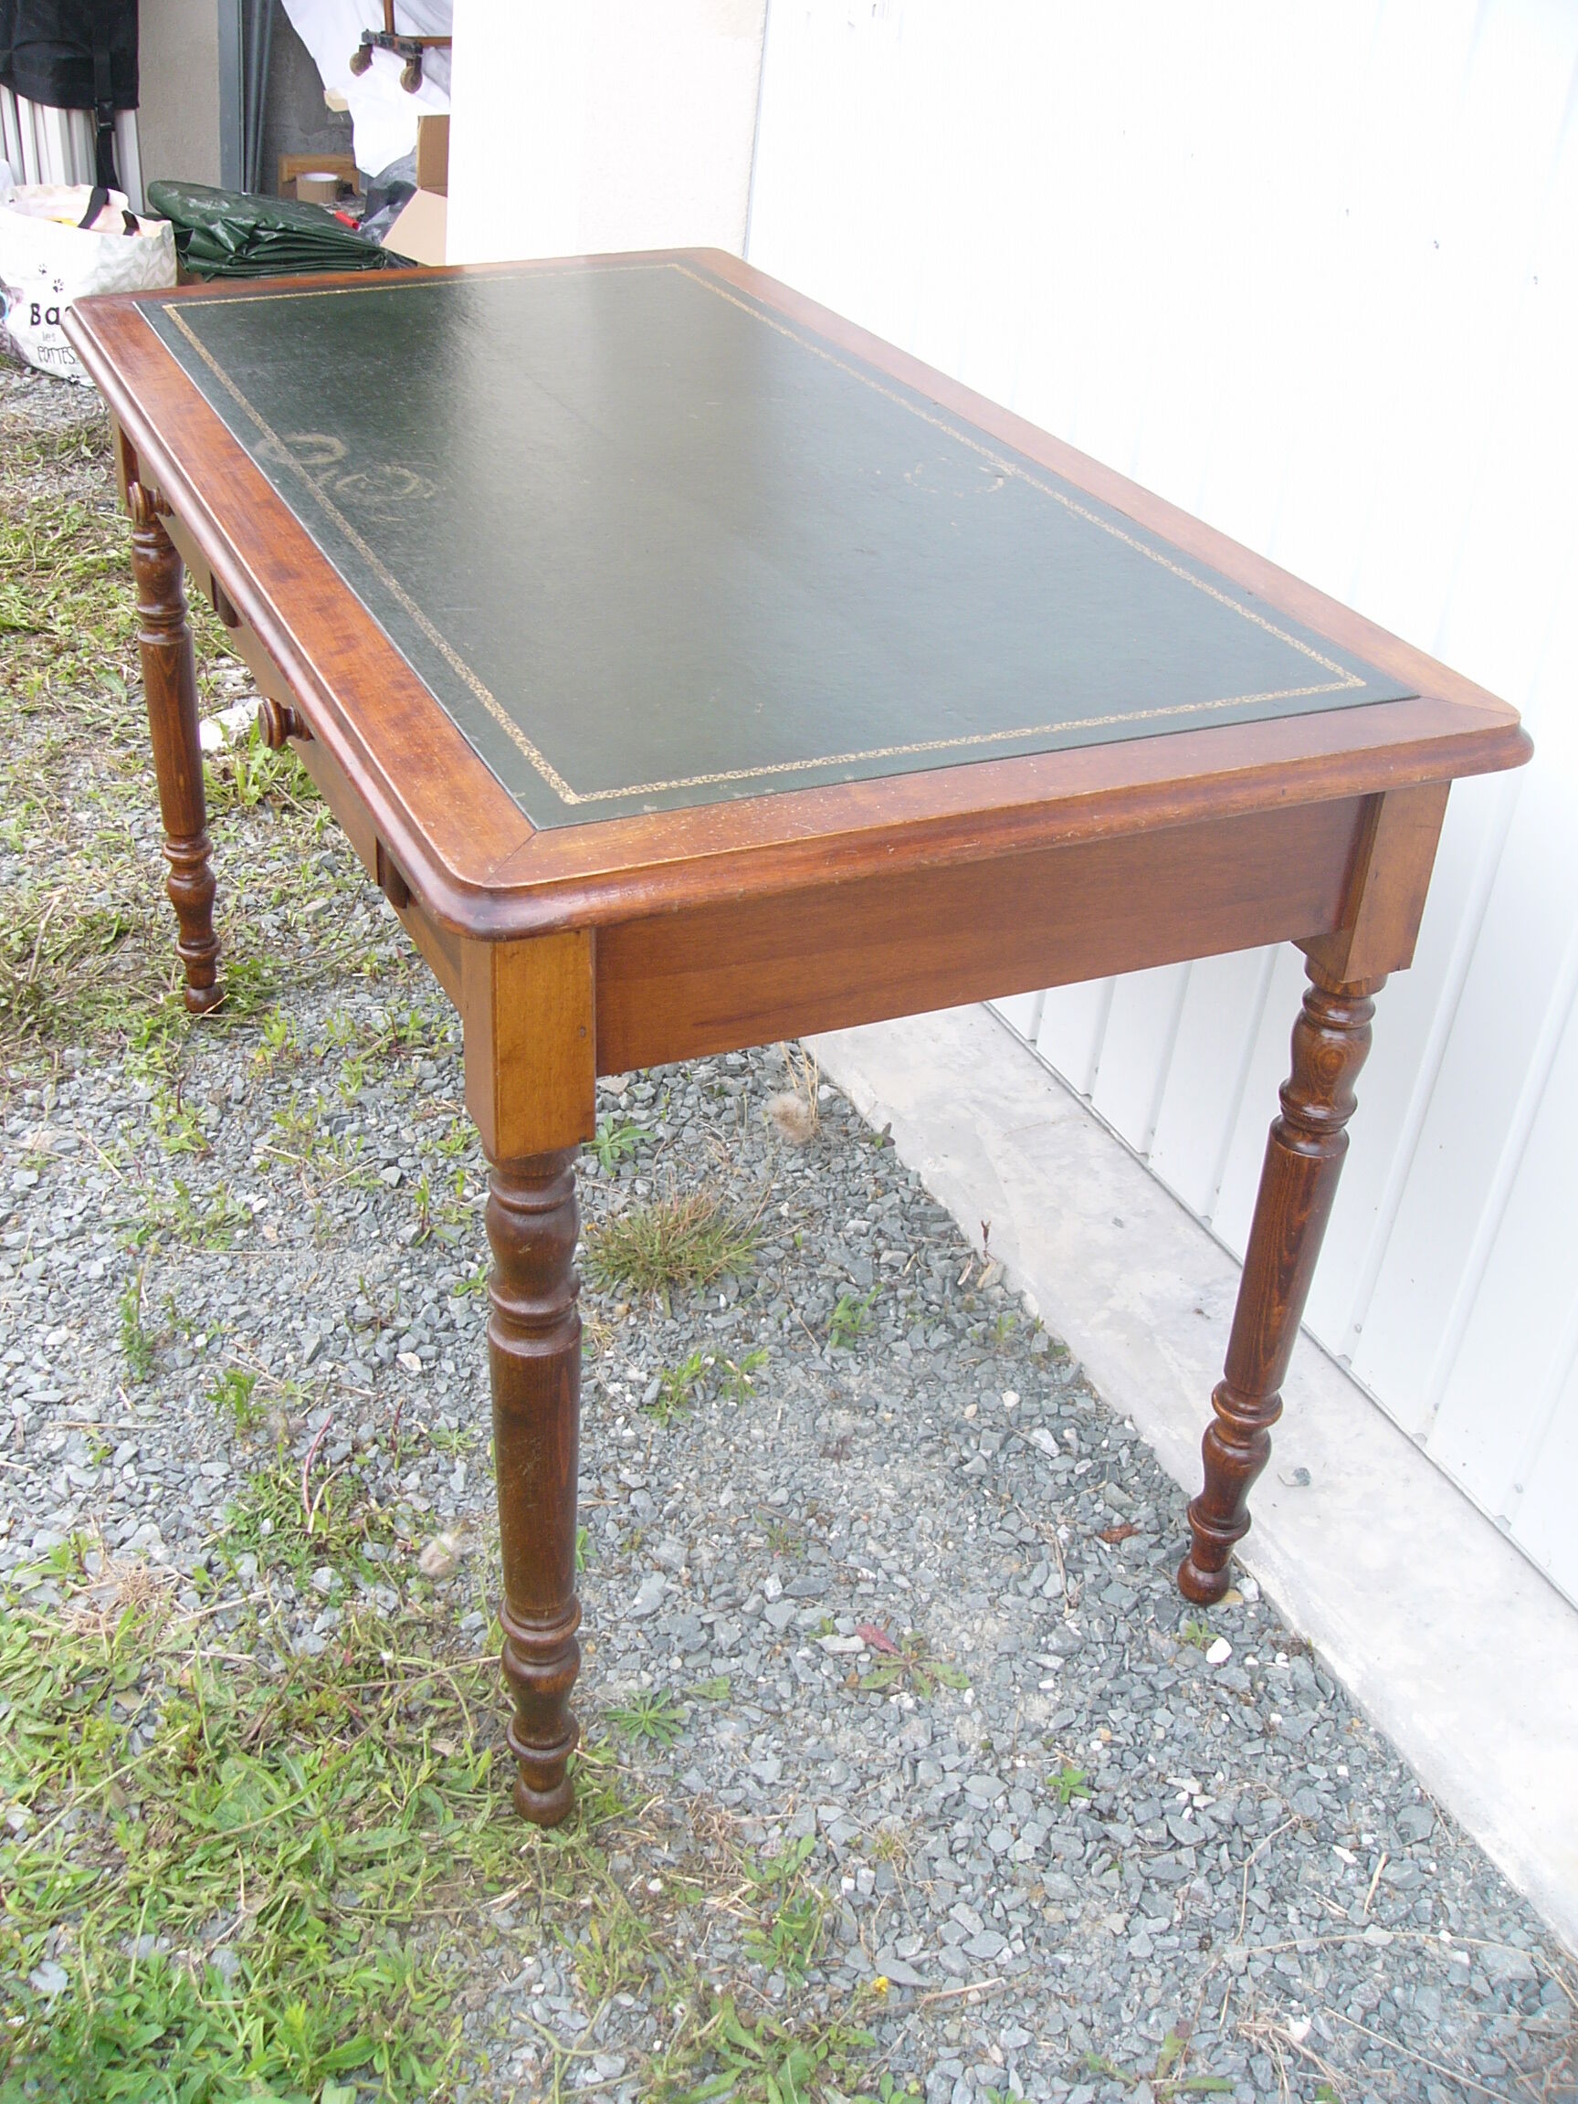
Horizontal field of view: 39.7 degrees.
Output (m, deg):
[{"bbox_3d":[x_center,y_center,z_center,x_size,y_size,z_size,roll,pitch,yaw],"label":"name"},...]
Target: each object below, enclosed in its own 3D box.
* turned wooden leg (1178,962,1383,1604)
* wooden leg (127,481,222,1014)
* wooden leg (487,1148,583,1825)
[{"bbox_3d":[0.345,0.181,1.569,0.057,0.577,0.057,-10,34,-22],"label":"turned wooden leg"},{"bbox_3d":[-0.625,-0.289,2.249,0.057,0.577,0.057,-11,35,-22],"label":"wooden leg"},{"bbox_3d":[-0.156,0.284,1.364,0.057,0.577,0.057,-11,34,-22],"label":"wooden leg"}]

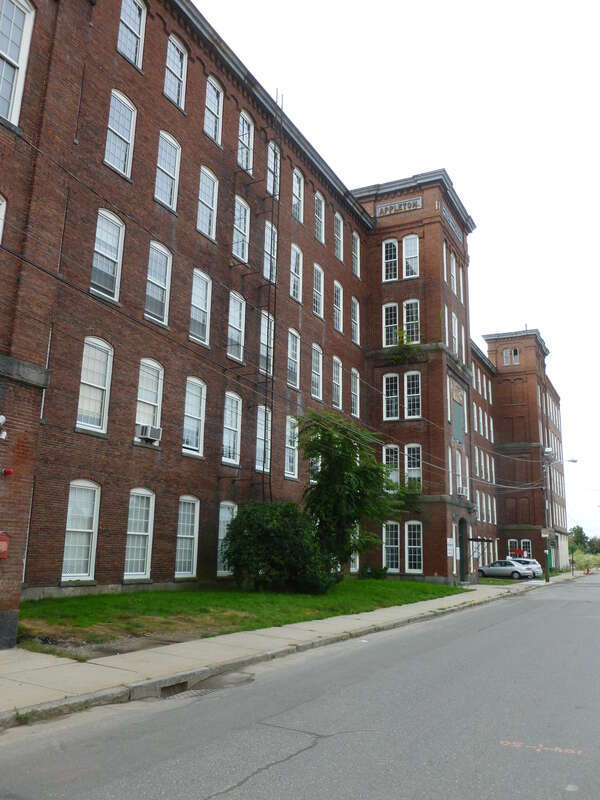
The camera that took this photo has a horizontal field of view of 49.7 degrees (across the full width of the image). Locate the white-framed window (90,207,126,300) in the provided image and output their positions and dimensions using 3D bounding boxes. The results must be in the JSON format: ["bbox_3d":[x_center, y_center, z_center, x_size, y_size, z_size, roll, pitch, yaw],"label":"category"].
[{"bbox_3d":[-6.099,-4.622,20.631,0.150,2.866,1.142,-6,-15,28],"label":"white-framed window"}]

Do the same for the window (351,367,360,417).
[{"bbox_3d":[3.199,-0.428,37.599,0.180,2.871,1.189,-6,-15,28],"label":"window"}]

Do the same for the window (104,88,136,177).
[{"bbox_3d":[-5.804,-8.601,20.896,0.160,2.773,1.162,-6,-15,28],"label":"window"}]

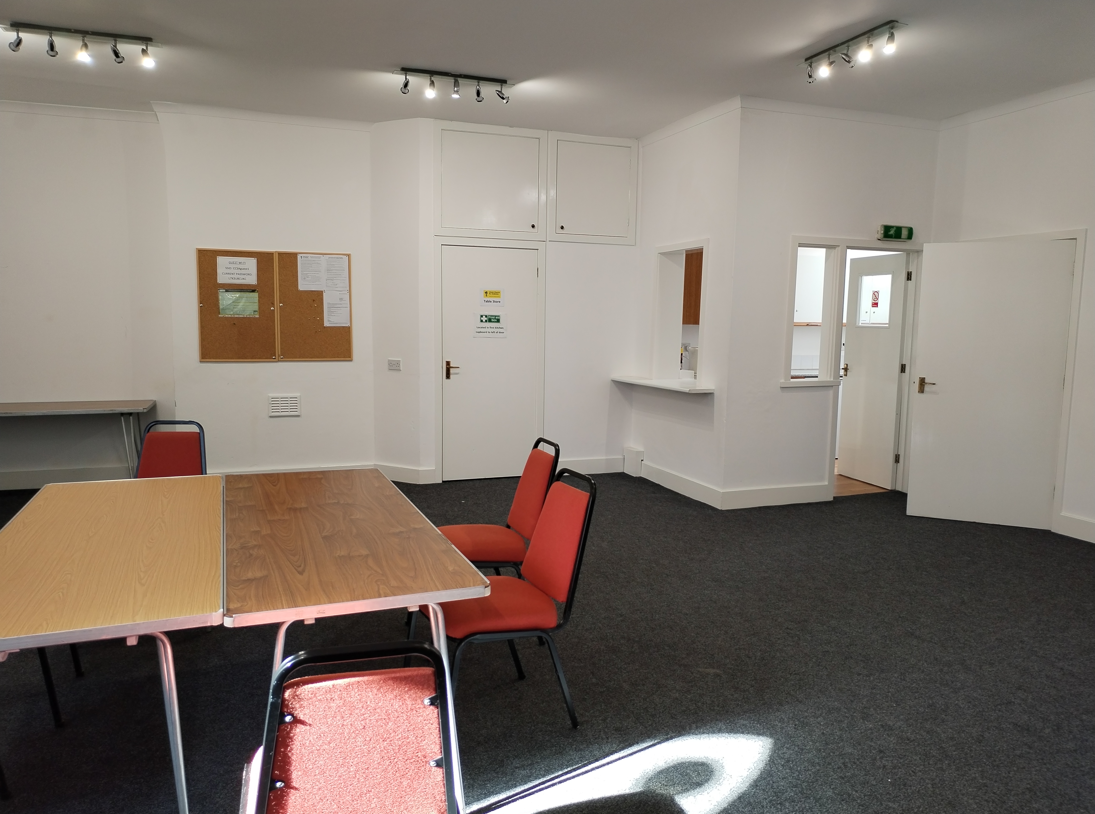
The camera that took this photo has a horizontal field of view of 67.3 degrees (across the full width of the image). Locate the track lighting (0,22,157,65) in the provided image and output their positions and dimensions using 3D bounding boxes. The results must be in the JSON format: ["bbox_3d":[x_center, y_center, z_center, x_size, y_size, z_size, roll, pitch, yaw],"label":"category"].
[{"bbox_3d":[-2.598,-2.025,4.618,0.750,0.150,0.100,-2,7,-21],"label":"track lighting"}]

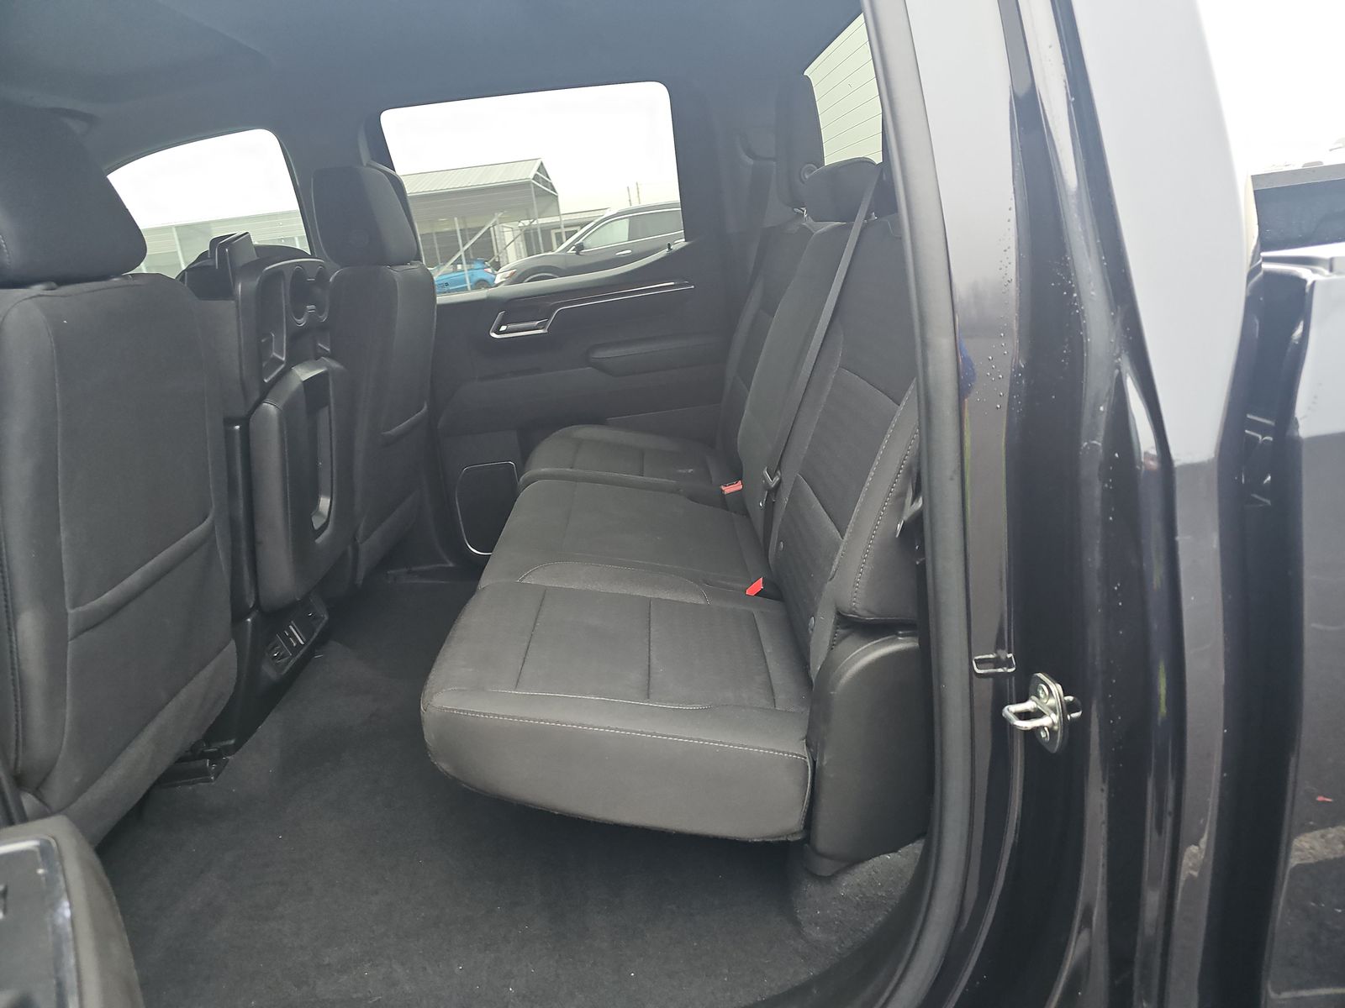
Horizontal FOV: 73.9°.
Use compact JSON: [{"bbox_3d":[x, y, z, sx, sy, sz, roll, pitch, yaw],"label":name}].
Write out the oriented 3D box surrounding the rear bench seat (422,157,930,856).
[{"bbox_3d":[0.006,-0.240,1.689,0.730,1.040,1.430,-6,17,-1],"label":"rear bench seat"}]

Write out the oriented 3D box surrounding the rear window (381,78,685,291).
[{"bbox_3d":[-0.333,-0.789,2.254,0.704,0.459,0.051,-6,32,0],"label":"rear window"}]

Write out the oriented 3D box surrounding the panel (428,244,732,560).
[{"bbox_3d":[-0.228,-0.255,2.384,0.857,0.785,0.153,-6,18,0],"label":"panel"}]

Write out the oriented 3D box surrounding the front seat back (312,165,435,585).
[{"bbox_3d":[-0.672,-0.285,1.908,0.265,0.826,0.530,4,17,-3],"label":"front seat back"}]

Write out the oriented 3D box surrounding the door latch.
[{"bbox_3d":[0.309,0.181,0.765,0.053,0.065,0.043,-6,18,0],"label":"door latch"}]

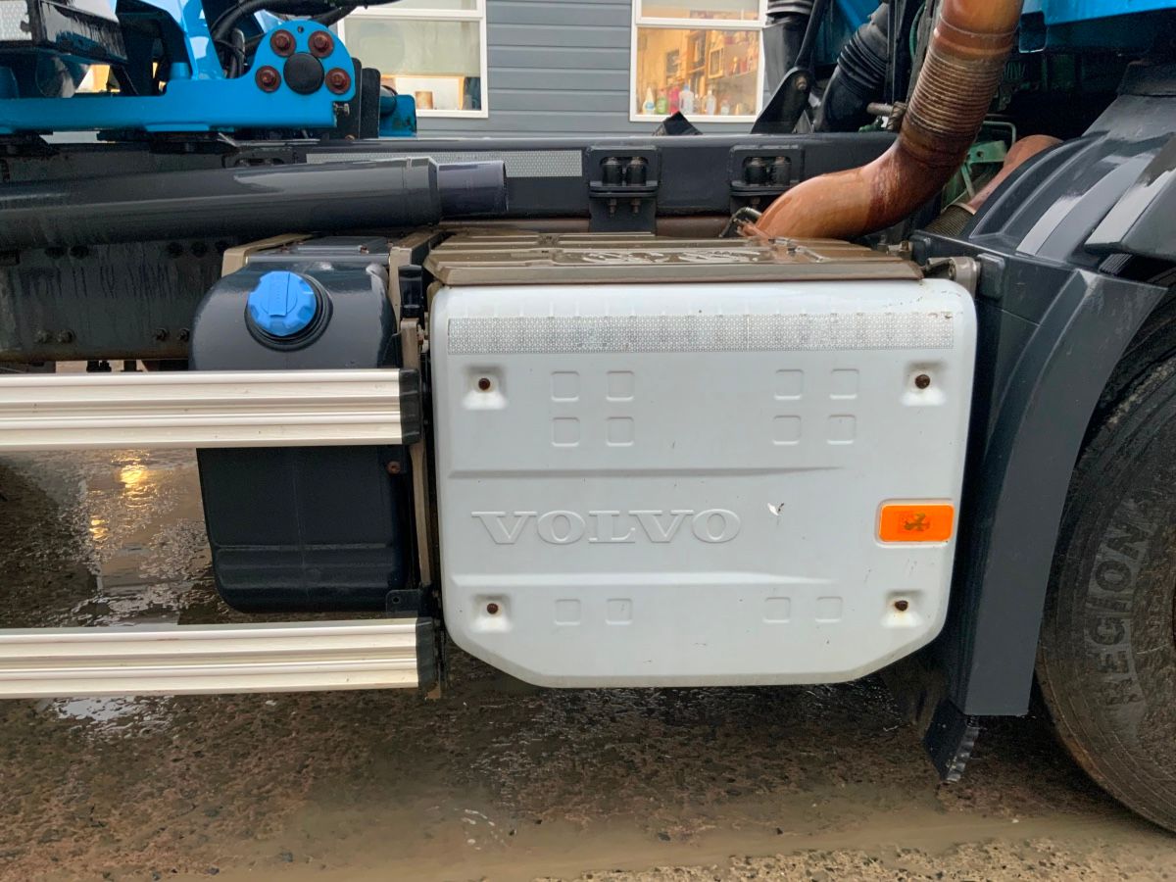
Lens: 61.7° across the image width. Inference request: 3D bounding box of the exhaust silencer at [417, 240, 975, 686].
[{"bbox_3d":[0.164,-0.013,1.805,0.804,0.670,0.630,0,16,0],"label":"exhaust silencer"}]

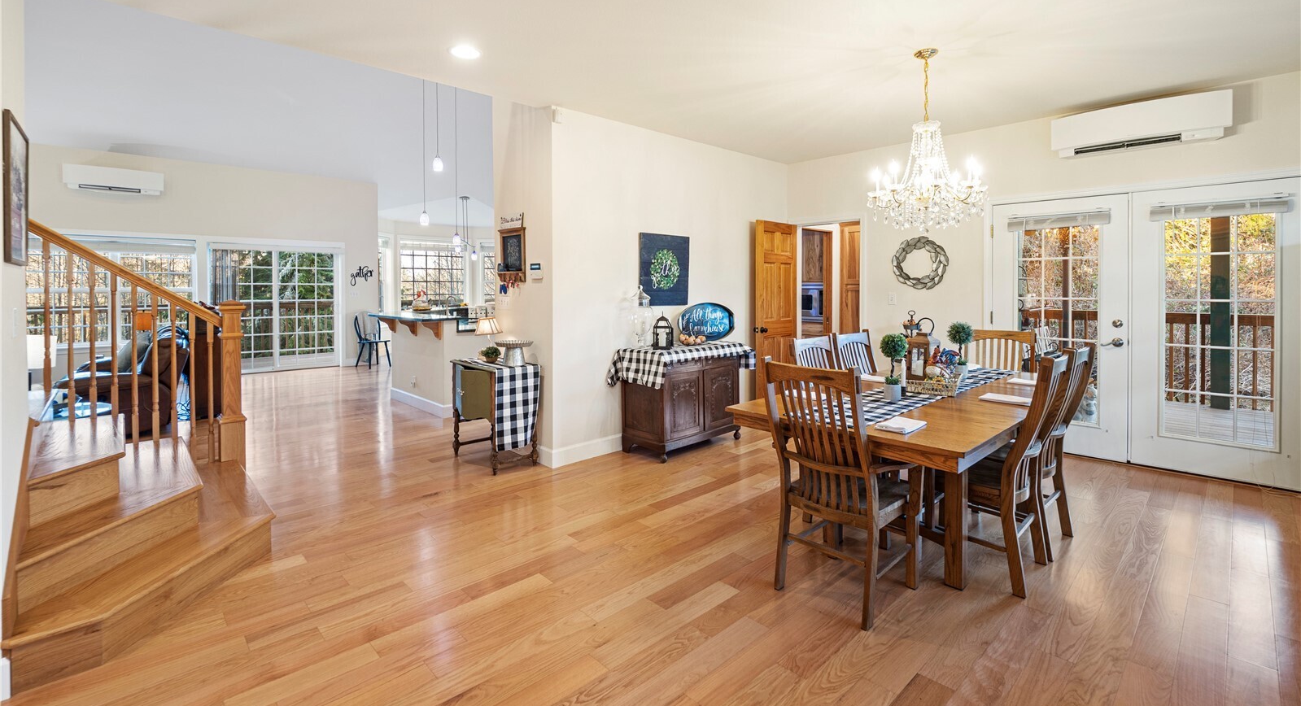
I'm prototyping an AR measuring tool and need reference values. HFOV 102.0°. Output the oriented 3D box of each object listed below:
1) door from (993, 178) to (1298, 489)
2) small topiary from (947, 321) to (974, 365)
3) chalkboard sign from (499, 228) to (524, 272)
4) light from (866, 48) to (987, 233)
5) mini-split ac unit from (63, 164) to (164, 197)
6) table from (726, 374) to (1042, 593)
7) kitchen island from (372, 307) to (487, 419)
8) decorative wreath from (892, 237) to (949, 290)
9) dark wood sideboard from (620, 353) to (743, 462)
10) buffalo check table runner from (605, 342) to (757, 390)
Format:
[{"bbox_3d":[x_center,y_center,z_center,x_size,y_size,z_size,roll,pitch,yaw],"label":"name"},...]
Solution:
[{"bbox_3d":[3.825,-0.188,4.214,1.848,2.112,0.100,6,8,43],"label":"door"},{"bbox_3d":[2.075,-0.018,3.511,0.160,0.382,0.160,-6,8,-44],"label":"small topiary"},{"bbox_3d":[-1.178,-0.777,4.447,0.400,0.387,0.065,6,8,43],"label":"chalkboard sign"},{"bbox_3d":[1.693,-1.294,3.233,0.724,1.091,0.724,0,4,0],"label":"light"},{"bbox_3d":[-7.437,-2.368,7.317,0.980,0.326,0.240,-5,8,-41],"label":"mini-split ac unit"},{"bbox_3d":[1.658,0.621,3.088,2.393,0.800,1.075,-6,8,-44],"label":"table"},{"bbox_3d":[-2.479,0.066,6.089,1.071,1.071,1.530,-4,5,-43],"label":"kitchen island"},{"bbox_3d":[2.637,-0.881,5.156,0.071,0.530,0.525,-4,6,-45],"label":"decorative wreath"},{"bbox_3d":[0.313,0.394,4.657,1.002,0.857,0.469,-6,8,-44],"label":"dark wood sideboard"},{"bbox_3d":[0.311,0.085,4.539,1.224,0.280,0.490,-4,5,-42],"label":"buffalo check table runner"}]

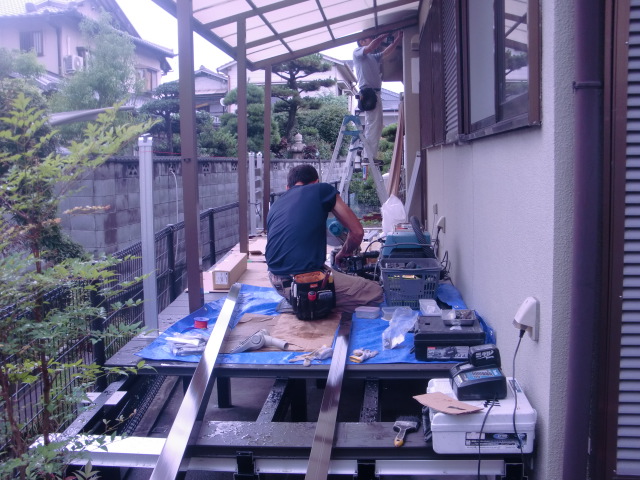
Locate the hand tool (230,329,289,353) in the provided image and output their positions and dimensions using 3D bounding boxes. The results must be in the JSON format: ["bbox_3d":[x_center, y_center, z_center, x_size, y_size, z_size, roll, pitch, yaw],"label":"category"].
[{"bbox_3d":[-0.280,0.476,3.379,0.270,0.085,0.150,-3,7,-14],"label":"hand tool"}]

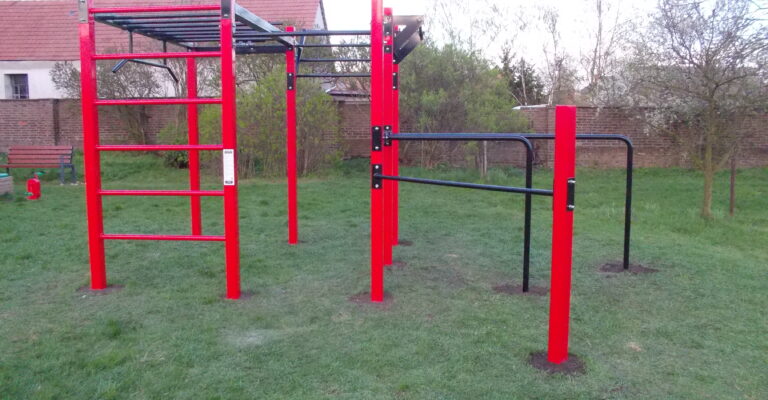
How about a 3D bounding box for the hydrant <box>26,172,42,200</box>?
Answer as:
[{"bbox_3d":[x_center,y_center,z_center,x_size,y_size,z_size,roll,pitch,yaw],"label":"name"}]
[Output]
[{"bbox_3d":[-6.803,-0.267,12.495,0.260,0.528,0.250,-3,7,-28],"label":"hydrant"}]

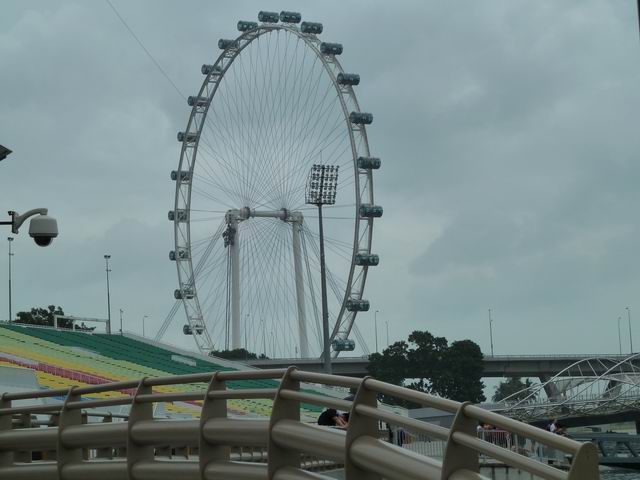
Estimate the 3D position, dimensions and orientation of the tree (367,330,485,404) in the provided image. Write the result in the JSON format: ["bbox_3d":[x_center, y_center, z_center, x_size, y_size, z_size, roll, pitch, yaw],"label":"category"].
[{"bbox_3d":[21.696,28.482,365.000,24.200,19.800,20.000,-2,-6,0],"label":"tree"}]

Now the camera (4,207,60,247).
[{"bbox_3d":[-2.178,-0.094,13.400,0.410,0.290,0.230,-3,-6,5],"label":"camera"}]

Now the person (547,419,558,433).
[{"bbox_3d":[9.170,7.868,70.000,0.360,1.680,0.500,-1,-6,-6],"label":"person"}]

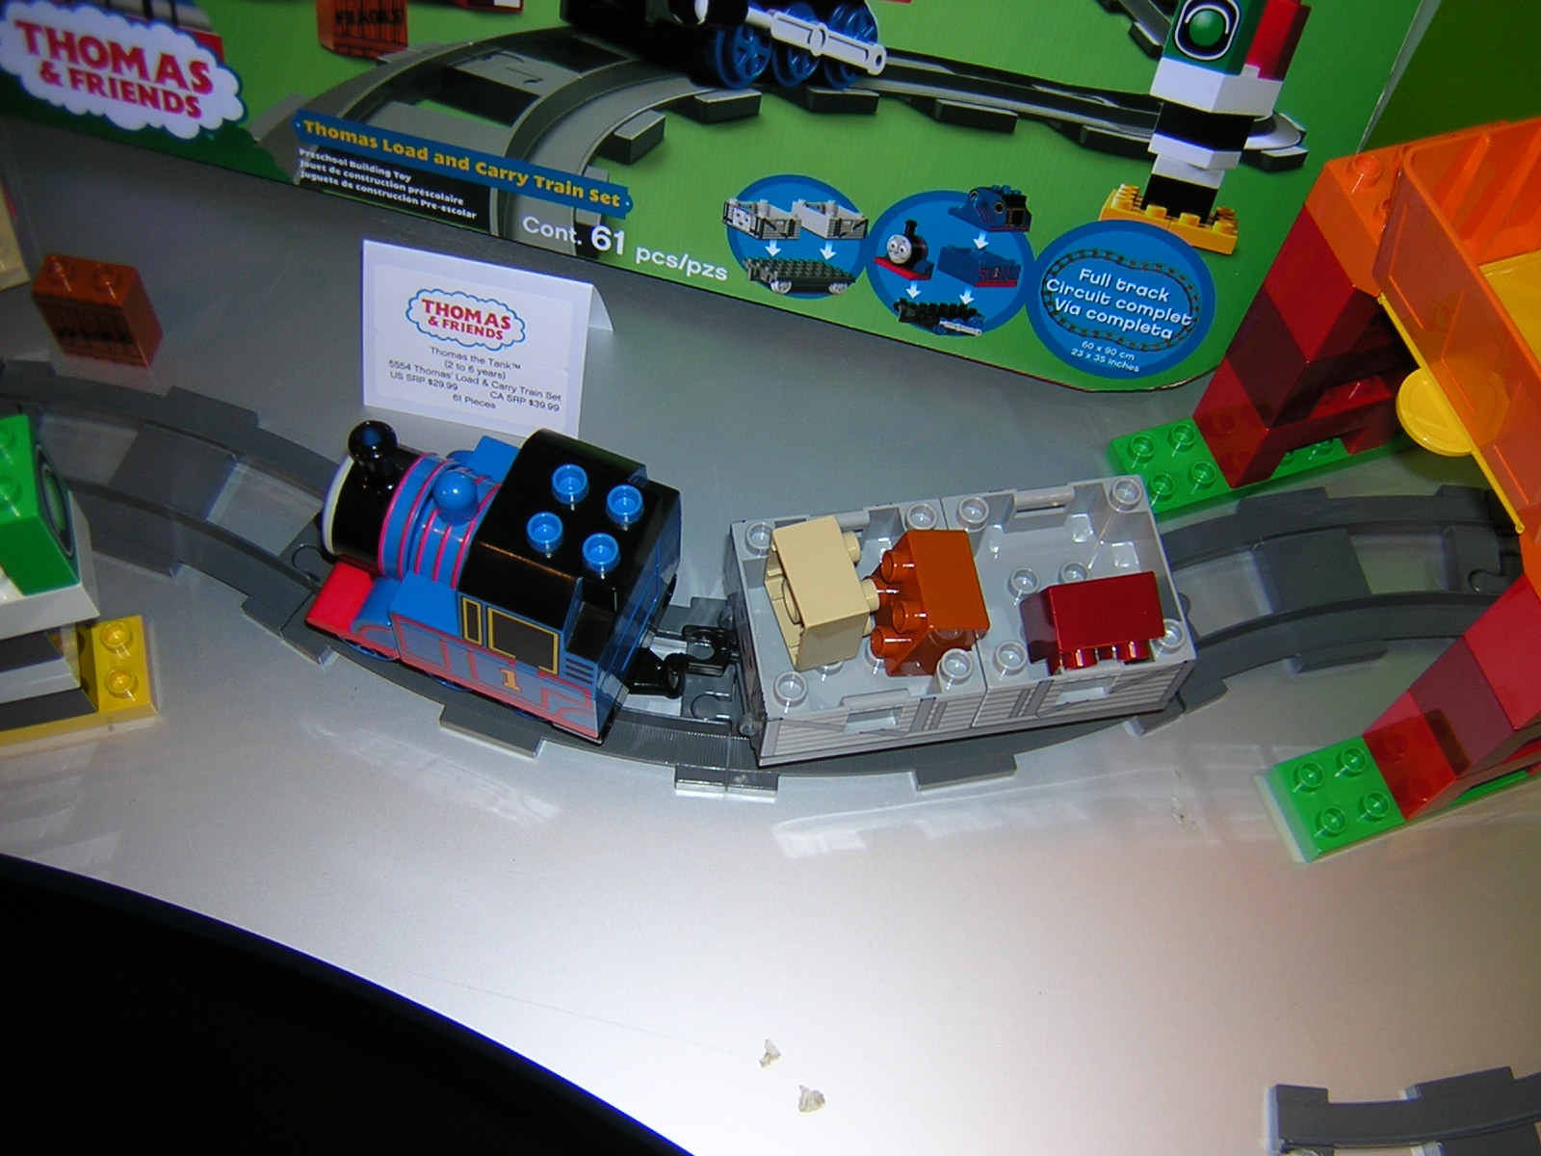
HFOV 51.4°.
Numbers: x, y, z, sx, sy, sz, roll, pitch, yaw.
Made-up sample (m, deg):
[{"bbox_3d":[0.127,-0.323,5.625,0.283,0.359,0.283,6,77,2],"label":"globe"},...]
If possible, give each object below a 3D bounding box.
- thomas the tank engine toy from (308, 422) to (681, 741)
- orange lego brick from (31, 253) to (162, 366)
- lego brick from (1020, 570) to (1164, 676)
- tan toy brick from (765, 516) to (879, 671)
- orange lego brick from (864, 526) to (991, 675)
[{"bbox_3d":[-0.081,-0.004,0.471,0.102,0.104,0.062,20,63,7],"label":"thomas the tank engine toy"},{"bbox_3d":[-0.233,-0.093,0.556,0.032,0.043,0.016,8,62,-1],"label":"orange lego brick"},{"bbox_3d":[0.096,0.014,0.479,0.032,0.032,0.024,-8,83,-8],"label":"lego brick"},{"bbox_3d":[0.016,0.005,0.477,0.024,0.032,0.032,-13,64,-11],"label":"tan toy brick"},{"bbox_3d":[0.044,0.008,0.472,0.024,0.032,0.032,1,62,-19],"label":"orange lego brick"}]

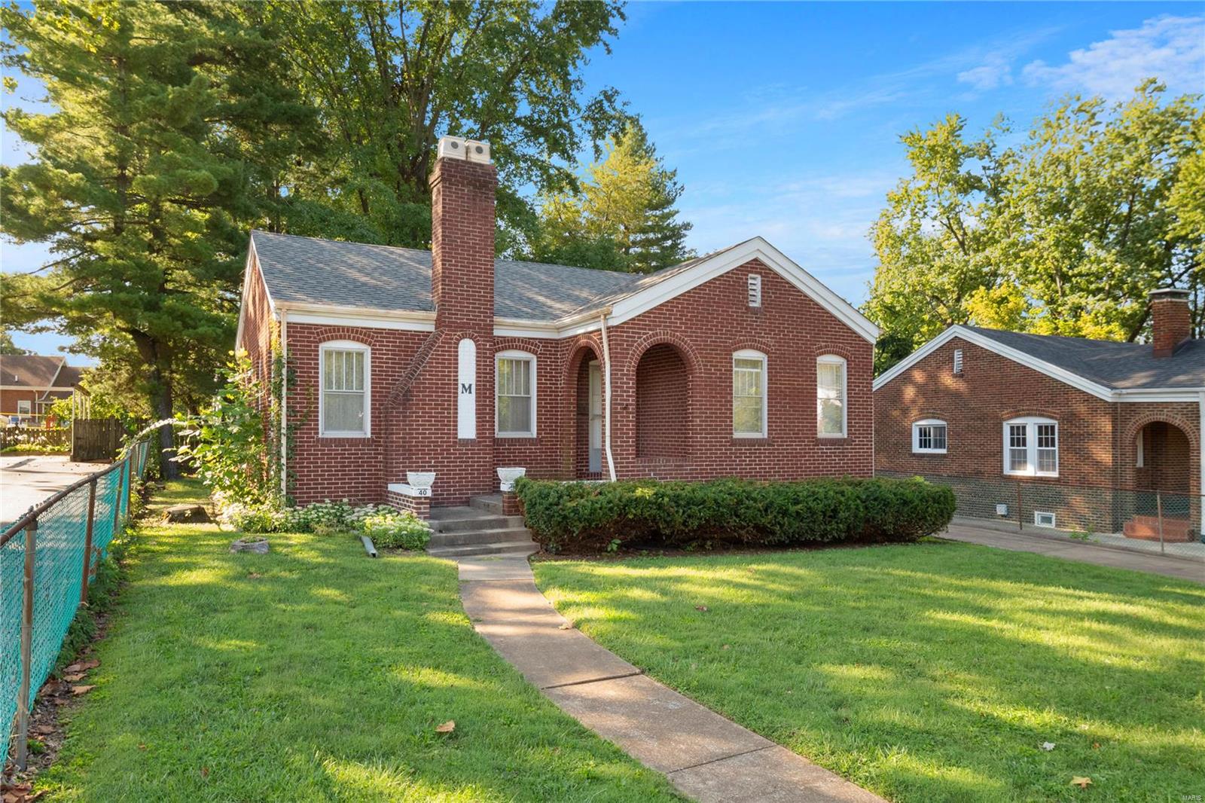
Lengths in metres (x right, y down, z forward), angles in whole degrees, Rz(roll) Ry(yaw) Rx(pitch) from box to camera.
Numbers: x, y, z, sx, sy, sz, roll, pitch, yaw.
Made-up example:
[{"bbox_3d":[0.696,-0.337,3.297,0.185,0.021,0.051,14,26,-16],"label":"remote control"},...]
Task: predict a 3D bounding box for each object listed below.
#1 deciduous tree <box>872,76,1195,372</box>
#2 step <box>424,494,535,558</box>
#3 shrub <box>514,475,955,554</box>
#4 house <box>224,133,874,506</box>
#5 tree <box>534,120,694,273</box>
[{"bbox_3d":[16.917,-4.244,31.230,13.000,16.200,12.000,1,-3,-28],"label":"deciduous tree"},{"bbox_3d":[-2.135,1.824,11.931,1.750,0.620,2.500,1,-3,-28],"label":"step"},{"bbox_3d":[2.664,1.794,13.240,8.600,1.070,1.200,1,-3,-28],"label":"shrub"},{"bbox_3d":[-1.872,-1.015,17.645,10.600,6.500,11.100,1,-3,-28],"label":"house"},{"bbox_3d":[0.498,-4.254,34.233,7.000,15.300,7.000,1,-3,-28],"label":"tree"}]

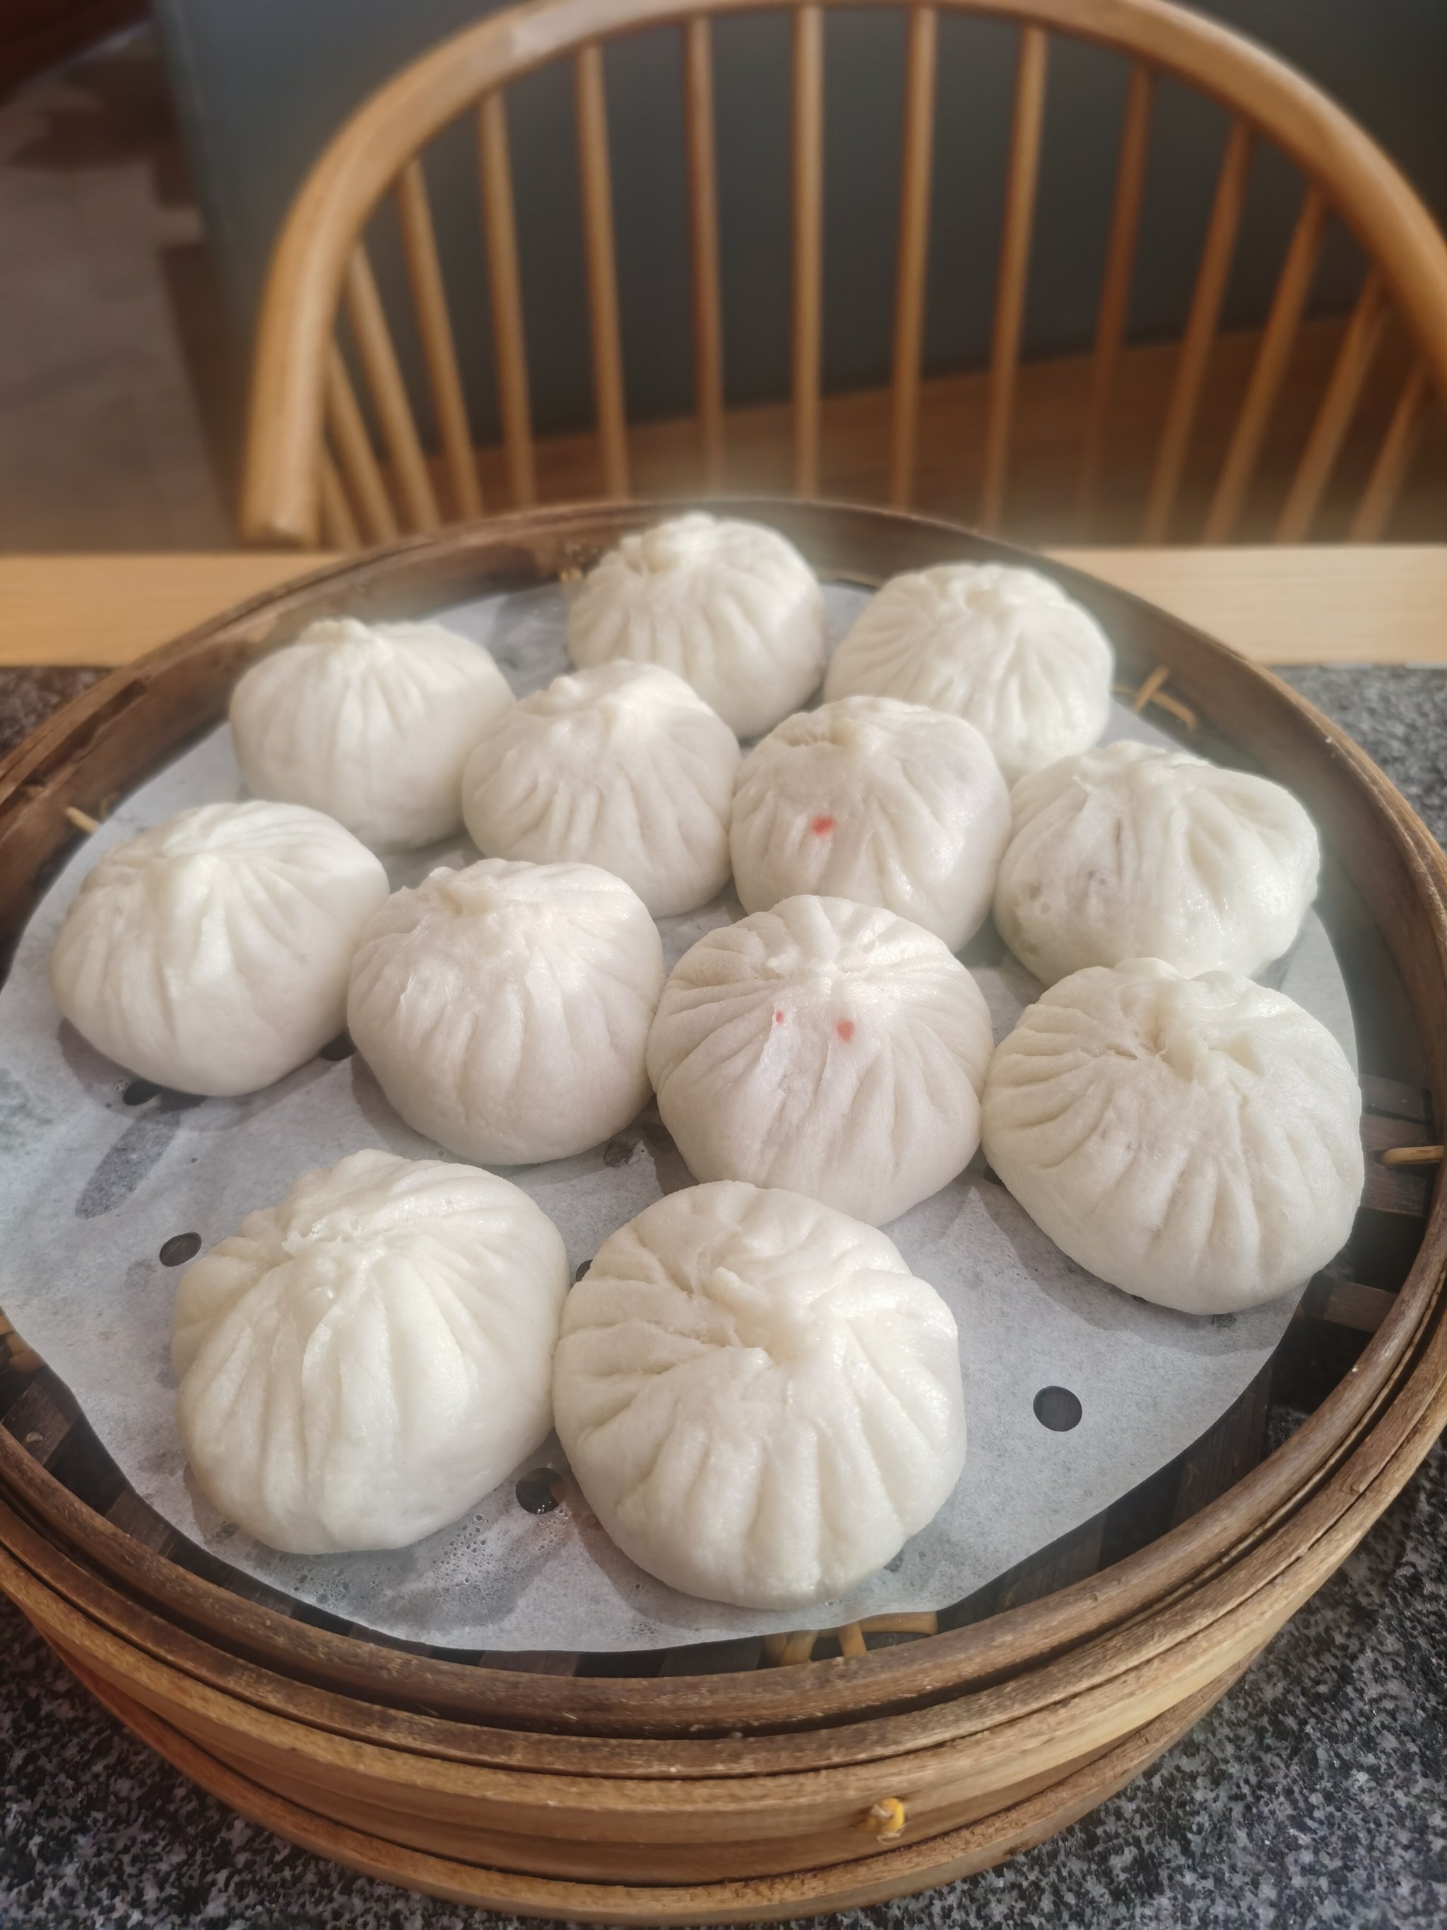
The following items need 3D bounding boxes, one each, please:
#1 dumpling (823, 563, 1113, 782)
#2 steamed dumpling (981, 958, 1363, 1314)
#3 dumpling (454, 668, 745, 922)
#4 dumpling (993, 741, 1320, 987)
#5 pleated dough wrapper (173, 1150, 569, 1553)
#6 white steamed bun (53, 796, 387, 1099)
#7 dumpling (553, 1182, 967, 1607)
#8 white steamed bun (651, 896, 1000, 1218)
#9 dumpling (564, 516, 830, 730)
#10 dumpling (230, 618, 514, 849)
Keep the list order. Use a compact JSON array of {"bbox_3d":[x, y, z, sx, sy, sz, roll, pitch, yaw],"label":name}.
[{"bbox_3d":[0.063,-0.077,0.387,0.073,0.046,0.068,7,47,8],"label":"dumpling"},{"bbox_3d":[0.085,0.029,0.285,0.070,0.048,0.073,-1,47,1],"label":"steamed dumpling"},{"bbox_3d":[-0.029,-0.045,0.359,0.067,0.047,0.070,-6,47,-4],"label":"dumpling"},{"bbox_3d":[0.097,-0.025,0.338,0.070,0.045,0.065,14,49,15],"label":"dumpling"},{"bbox_3d":[-0.061,0.063,0.259,0.067,0.046,0.072,-1,47,1],"label":"pleated dough wrapper"},{"bbox_3d":[-0.109,-0.006,0.324,0.070,0.048,0.072,-1,47,1],"label":"white steamed bun"},{"bbox_3d":[0.006,0.068,0.252,0.069,0.047,0.072,0,47,1],"label":"dumpling"},{"bbox_3d":[0.019,0.016,0.300,0.070,0.048,0.072,2,47,4],"label":"white steamed bun"},{"bbox_3d":[-0.008,-0.093,0.404,0.070,0.048,0.070,-2,47,-1],"label":"dumpling"},{"bbox_3d":[-0.088,-0.060,0.376,0.069,0.045,0.068,-13,48,-11],"label":"dumpling"}]

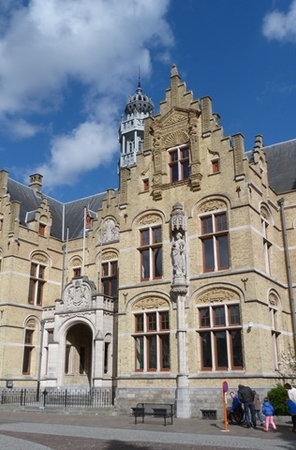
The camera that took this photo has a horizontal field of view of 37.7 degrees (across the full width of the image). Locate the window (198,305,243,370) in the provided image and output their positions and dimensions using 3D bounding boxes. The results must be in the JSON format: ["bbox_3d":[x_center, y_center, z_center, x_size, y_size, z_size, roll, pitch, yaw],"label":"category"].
[{"bbox_3d":[3.469,5.406,20.885,2.220,3.080,0.250,-13,-23,32],"label":"window"}]

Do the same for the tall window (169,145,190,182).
[{"bbox_3d":[1.810,-3.492,25.115,1.420,2.250,0.250,-13,-23,32],"label":"tall window"}]

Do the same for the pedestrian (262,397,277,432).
[{"bbox_3d":[4.332,6.821,15.635,0.400,1.130,0.370,11,-22,-28],"label":"pedestrian"}]

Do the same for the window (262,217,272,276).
[{"bbox_3d":[6.258,1.235,22.902,0.255,3.009,1.275,-13,-23,31],"label":"window"}]

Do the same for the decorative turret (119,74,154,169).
[{"bbox_3d":[-0.935,-9.511,39.099,3.000,11.000,3.000,-13,-23,32],"label":"decorative turret"}]

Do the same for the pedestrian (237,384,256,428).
[{"bbox_3d":[3.869,7.031,16.855,0.550,1.560,0.620,16,-25,-37],"label":"pedestrian"}]

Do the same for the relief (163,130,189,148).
[{"bbox_3d":[1.628,-5.022,25.249,1.734,0.969,0.204,-13,-23,31],"label":"relief"}]

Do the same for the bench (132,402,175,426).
[{"bbox_3d":[0.193,7.740,17.736,1.780,0.780,0.680,-13,-23,32],"label":"bench"}]

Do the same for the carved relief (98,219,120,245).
[{"bbox_3d":[-2.942,0.459,33.045,1.950,2.100,0.250,-13,-23,32],"label":"carved relief"}]

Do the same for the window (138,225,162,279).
[{"bbox_3d":[0.199,1.667,25.416,1.520,3.200,0.250,-13,-23,32],"label":"window"}]

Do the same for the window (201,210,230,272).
[{"bbox_3d":[3.424,0.823,22.531,1.550,3.200,0.250,-13,-23,32],"label":"window"}]

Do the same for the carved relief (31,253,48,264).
[{"bbox_3d":[-8.264,2.607,33.295,0.200,0.850,1.600,-13,-23,32],"label":"carved relief"}]

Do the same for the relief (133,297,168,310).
[{"bbox_3d":[0.160,4.179,23.102,2.193,0.694,0.204,-13,-23,31],"label":"relief"}]

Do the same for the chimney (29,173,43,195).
[{"bbox_3d":[-10.218,-3.675,39.730,0.900,2.300,0.900,-13,-23,32],"label":"chimney"}]

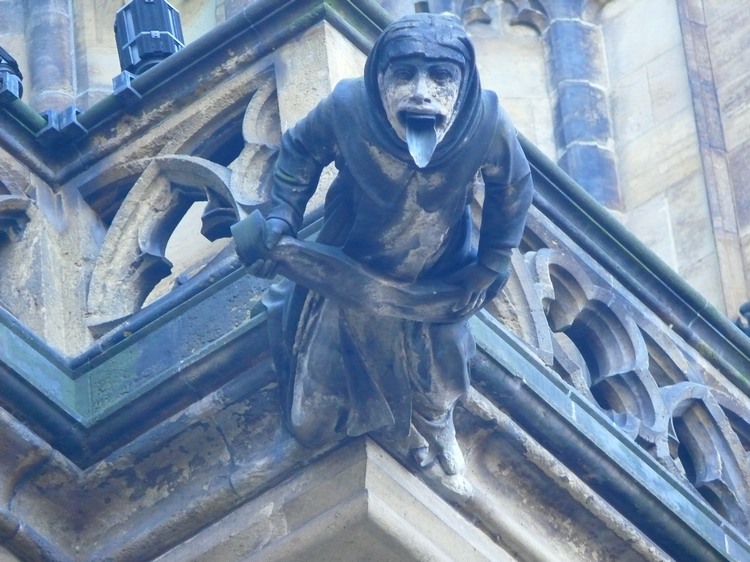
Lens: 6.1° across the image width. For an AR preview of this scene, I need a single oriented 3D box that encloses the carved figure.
[{"bbox_3d":[-0.004,-0.100,21.000,0.920,1.270,1.000,2,-46,-8],"label":"carved figure"}]

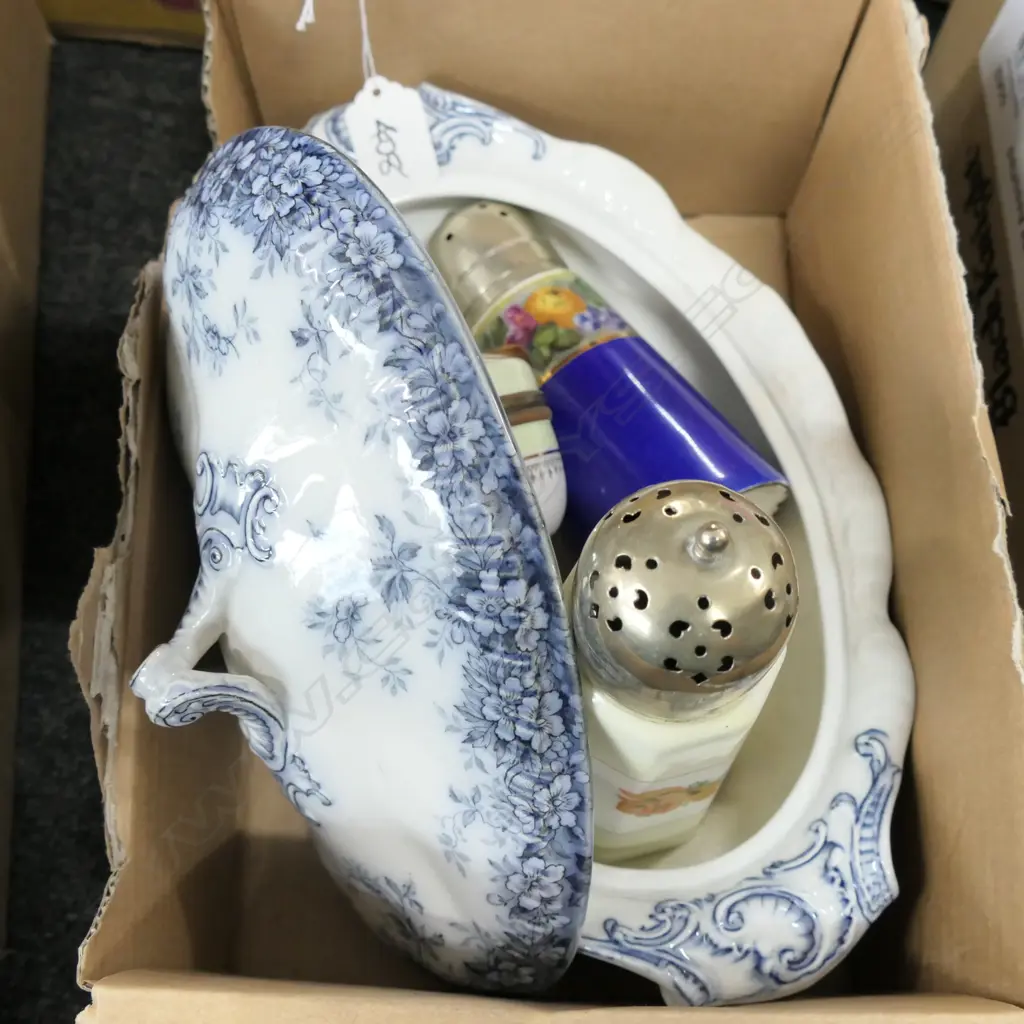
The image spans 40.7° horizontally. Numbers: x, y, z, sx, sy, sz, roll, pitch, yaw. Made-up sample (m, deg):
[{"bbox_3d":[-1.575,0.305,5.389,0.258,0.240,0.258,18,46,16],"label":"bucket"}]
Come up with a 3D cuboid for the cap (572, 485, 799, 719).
[{"bbox_3d":[0.045,0.015,0.337,0.058,0.052,0.058,2,64,-4],"label":"cap"}]

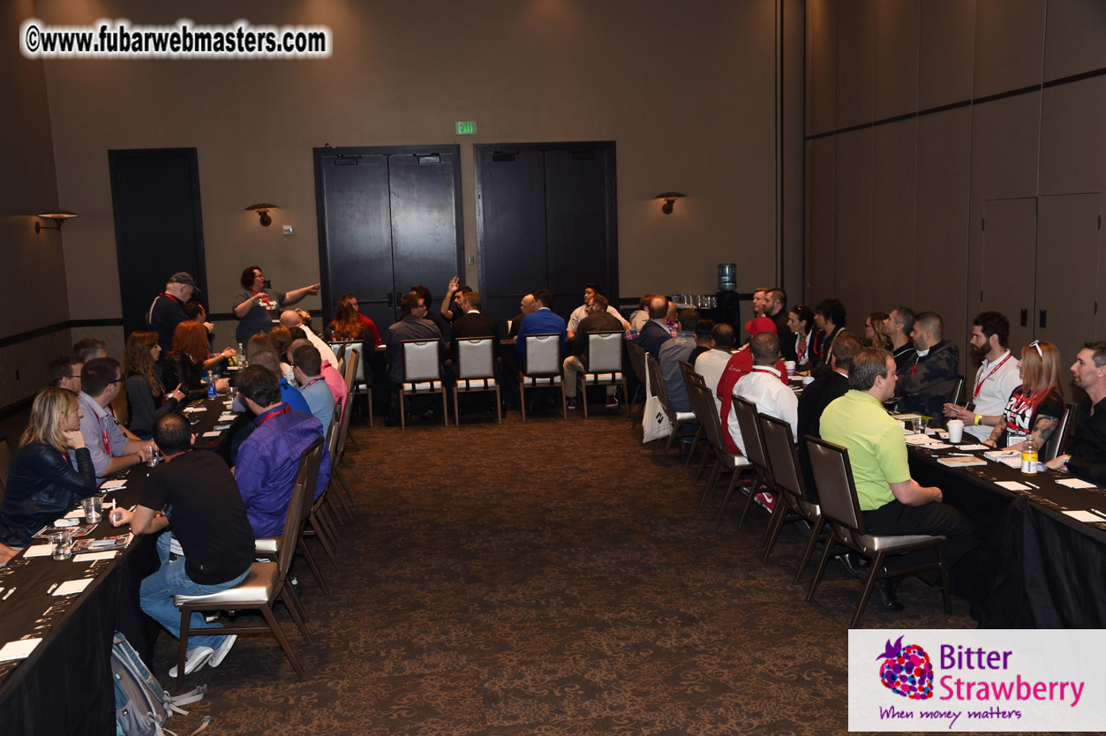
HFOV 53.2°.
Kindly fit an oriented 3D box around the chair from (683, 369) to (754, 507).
[{"bbox_3d":[1.387,0.517,8.335,0.600,0.930,0.460,-3,8,-8],"label":"chair"}]

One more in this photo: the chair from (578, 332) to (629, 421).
[{"bbox_3d":[0.520,0.024,11.804,0.463,0.906,0.591,-2,8,-4],"label":"chair"}]

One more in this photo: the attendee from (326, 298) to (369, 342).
[{"bbox_3d":[-2.132,-0.078,11.659,0.512,1.310,0.739,-2,8,-4],"label":"attendee"}]

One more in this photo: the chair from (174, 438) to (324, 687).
[{"bbox_3d":[-1.465,0.988,5.323,0.600,0.930,0.460,-3,8,-6],"label":"chair"}]

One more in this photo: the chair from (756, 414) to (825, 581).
[{"bbox_3d":[1.612,0.751,6.674,0.600,0.930,0.460,-4,8,-13],"label":"chair"}]

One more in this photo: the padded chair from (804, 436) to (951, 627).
[{"bbox_3d":[1.739,0.832,5.909,0.591,0.906,0.453,-4,9,-17],"label":"padded chair"}]

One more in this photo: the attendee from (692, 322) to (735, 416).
[{"bbox_3d":[1.474,0.274,8.534,0.739,1.280,0.532,-8,10,-38],"label":"attendee"}]

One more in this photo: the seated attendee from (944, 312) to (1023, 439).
[{"bbox_3d":[2.942,0.334,7.627,0.750,1.400,0.520,-1,8,3],"label":"seated attendee"}]

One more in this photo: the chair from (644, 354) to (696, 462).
[{"bbox_3d":[1.158,0.329,9.426,0.600,0.930,0.460,-3,8,-12],"label":"chair"}]

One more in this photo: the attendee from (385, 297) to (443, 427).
[{"bbox_3d":[-1.462,-0.107,11.770,0.560,1.360,0.750,-2,7,-3],"label":"attendee"}]

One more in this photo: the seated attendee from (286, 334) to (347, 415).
[{"bbox_3d":[-1.924,0.423,8.155,0.749,1.300,0.532,-1,8,6],"label":"seated attendee"}]

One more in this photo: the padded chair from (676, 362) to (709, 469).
[{"bbox_3d":[1.349,0.395,8.912,0.600,0.930,0.460,-4,8,-13],"label":"padded chair"}]

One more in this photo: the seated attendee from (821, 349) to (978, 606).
[{"bbox_3d":[1.831,0.587,5.864,0.790,1.370,0.500,-4,8,-16],"label":"seated attendee"}]

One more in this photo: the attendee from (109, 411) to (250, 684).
[{"bbox_3d":[-1.753,0.833,5.363,0.729,1.271,0.542,3,10,31],"label":"attendee"}]

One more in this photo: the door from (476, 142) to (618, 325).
[{"bbox_3d":[-0.062,-1.661,16.197,2.070,3.200,0.140,-3,8,-7],"label":"door"}]

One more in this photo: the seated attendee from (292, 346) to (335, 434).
[{"bbox_3d":[-1.872,0.504,7.765,0.720,1.320,0.500,-1,8,8],"label":"seated attendee"}]

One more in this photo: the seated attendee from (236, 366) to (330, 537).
[{"bbox_3d":[-1.668,0.658,6.098,0.760,1.340,0.540,1,8,23],"label":"seated attendee"}]

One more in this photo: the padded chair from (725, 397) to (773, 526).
[{"bbox_3d":[1.525,0.632,7.194,0.600,0.930,0.460,-4,8,-13],"label":"padded chair"}]

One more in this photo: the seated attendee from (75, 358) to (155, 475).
[{"bbox_3d":[-2.726,0.626,6.733,0.749,1.349,0.591,-3,8,-9],"label":"seated attendee"}]

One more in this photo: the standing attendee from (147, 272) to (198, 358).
[{"bbox_3d":[-3.637,-0.087,10.758,0.473,1.674,0.561,-6,9,-28],"label":"standing attendee"}]

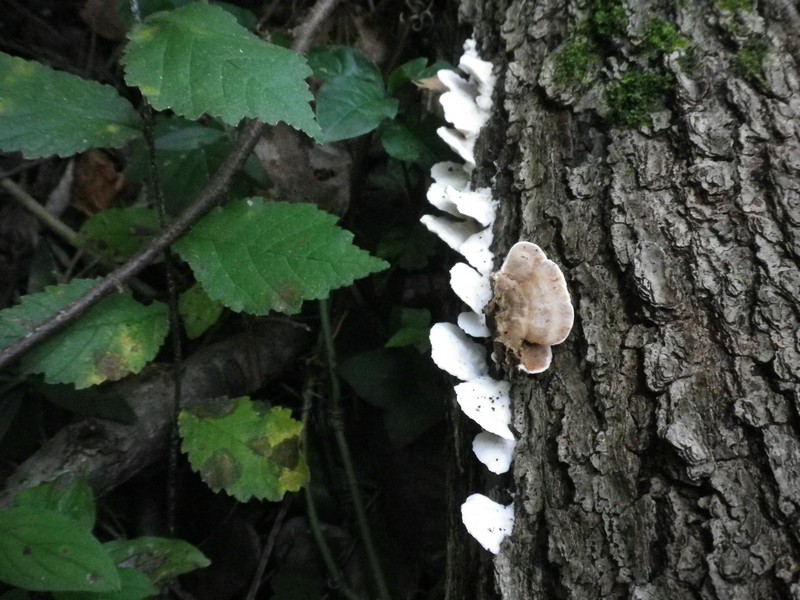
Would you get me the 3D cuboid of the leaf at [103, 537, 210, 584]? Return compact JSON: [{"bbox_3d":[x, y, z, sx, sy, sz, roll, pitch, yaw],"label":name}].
[{"bbox_3d":[-0.155,0.163,0.502,0.077,0.014,0.032,2,41,2],"label":"leaf"}]

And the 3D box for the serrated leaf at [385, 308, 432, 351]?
[{"bbox_3d":[0.008,0.025,0.601,0.047,0.014,0.041,-33,60,-22],"label":"serrated leaf"}]

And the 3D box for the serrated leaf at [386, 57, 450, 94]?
[{"bbox_3d":[0.017,-0.195,0.700,0.063,0.012,0.045,-29,58,-20],"label":"serrated leaf"}]

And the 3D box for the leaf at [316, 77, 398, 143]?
[{"bbox_3d":[-0.037,-0.128,0.552,0.057,0.014,0.059,-35,62,-14],"label":"leaf"}]

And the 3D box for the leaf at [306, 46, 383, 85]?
[{"bbox_3d":[-0.045,-0.189,0.660,0.067,0.012,0.057,-7,53,-5],"label":"leaf"}]

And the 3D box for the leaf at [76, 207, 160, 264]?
[{"bbox_3d":[-0.193,-0.045,0.560,0.061,0.012,0.051,-9,54,-7],"label":"leaf"}]

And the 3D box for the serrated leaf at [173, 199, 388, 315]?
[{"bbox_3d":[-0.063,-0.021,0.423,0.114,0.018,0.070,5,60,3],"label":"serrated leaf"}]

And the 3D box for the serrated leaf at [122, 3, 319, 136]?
[{"bbox_3d":[-0.079,-0.106,0.403,0.109,0.022,0.074,27,61,9],"label":"serrated leaf"}]

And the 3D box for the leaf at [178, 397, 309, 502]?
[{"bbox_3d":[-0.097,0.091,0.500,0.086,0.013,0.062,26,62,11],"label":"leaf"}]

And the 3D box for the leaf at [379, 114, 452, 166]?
[{"bbox_3d":[0.013,-0.131,0.660,0.070,0.012,0.051,35,61,23],"label":"leaf"}]

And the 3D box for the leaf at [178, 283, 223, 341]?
[{"bbox_3d":[-0.128,0.006,0.522,0.029,0.010,0.044,3,63,1],"label":"leaf"}]

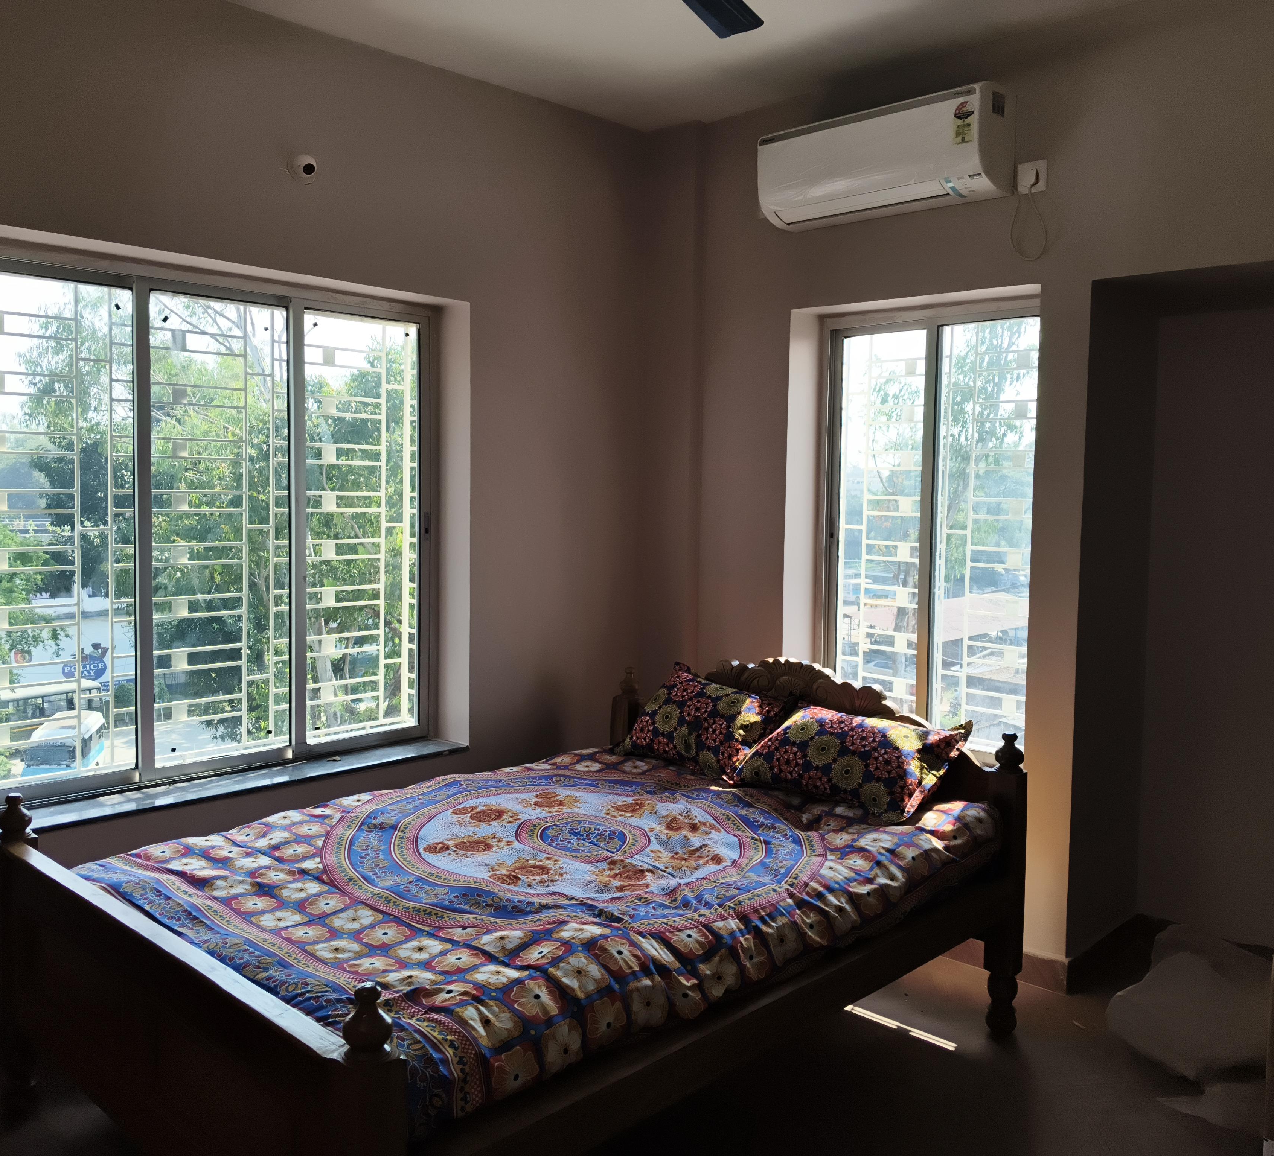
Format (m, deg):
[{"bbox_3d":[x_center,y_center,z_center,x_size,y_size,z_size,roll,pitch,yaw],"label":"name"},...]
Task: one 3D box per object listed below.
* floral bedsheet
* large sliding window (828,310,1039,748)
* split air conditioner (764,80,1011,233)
[{"bbox_3d":[-0.222,0.699,2.969,1.520,0.186,1.922,5,6,44],"label":"floral bedsheet"},{"bbox_3d":[1.024,-0.147,3.981,0.884,1.494,0.089,5,6,44],"label":"large sliding window"},{"bbox_3d":[0.769,-1.315,3.689,0.812,0.299,0.224,5,6,44],"label":"split air conditioner"}]

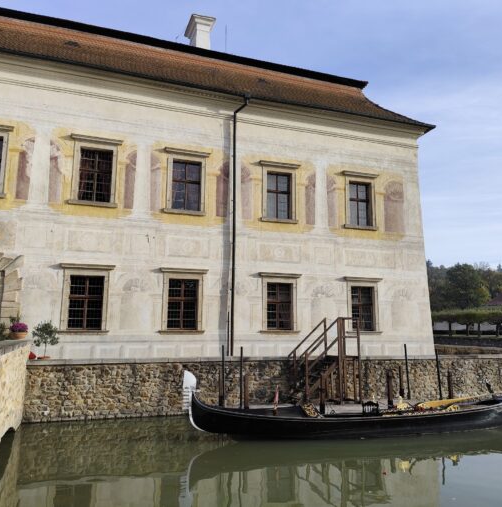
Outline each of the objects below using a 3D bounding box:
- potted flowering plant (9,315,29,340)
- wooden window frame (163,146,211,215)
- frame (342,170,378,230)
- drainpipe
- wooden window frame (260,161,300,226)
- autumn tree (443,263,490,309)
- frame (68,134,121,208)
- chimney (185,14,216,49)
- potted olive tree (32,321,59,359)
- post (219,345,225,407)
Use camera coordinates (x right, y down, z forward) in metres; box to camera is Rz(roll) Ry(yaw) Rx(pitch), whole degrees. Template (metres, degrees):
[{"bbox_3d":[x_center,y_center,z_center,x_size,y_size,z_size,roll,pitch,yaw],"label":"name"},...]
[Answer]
[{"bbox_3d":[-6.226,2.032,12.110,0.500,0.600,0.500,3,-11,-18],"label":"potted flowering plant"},{"bbox_3d":[-2.480,-2.751,17.460,1.740,2.560,0.330,4,-10,-18],"label":"wooden window frame"},{"bbox_3d":[4.918,-2.291,19.881,1.760,2.570,0.330,4,-10,-18],"label":"frame"},{"bbox_3d":[-0.488,-1.159,17.578,0.450,10.500,0.600,4,-10,-18],"label":"drainpipe"},{"bbox_3d":[1.271,-2.611,19.218,1.820,2.630,0.300,3,-9,-19],"label":"wooden window frame"},{"bbox_3d":[36.883,7.614,76.000,7.800,12.200,7.800,4,-10,-18],"label":"autumn tree"},{"bbox_3d":[-5.664,-2.977,16.423,1.770,2.580,0.330,4,-10,-18],"label":"frame"},{"bbox_3d":[-2.671,-10.901,23.637,1.170,2.200,1.700,4,-10,-18],"label":"chimney"},{"bbox_3d":[-6.532,2.847,14.145,0.860,1.460,0.860,3,-11,-18],"label":"potted olive tree"},{"bbox_3d":[-0.775,3.609,12.688,0.090,2.010,0.090,3,-11,-18],"label":"post"}]

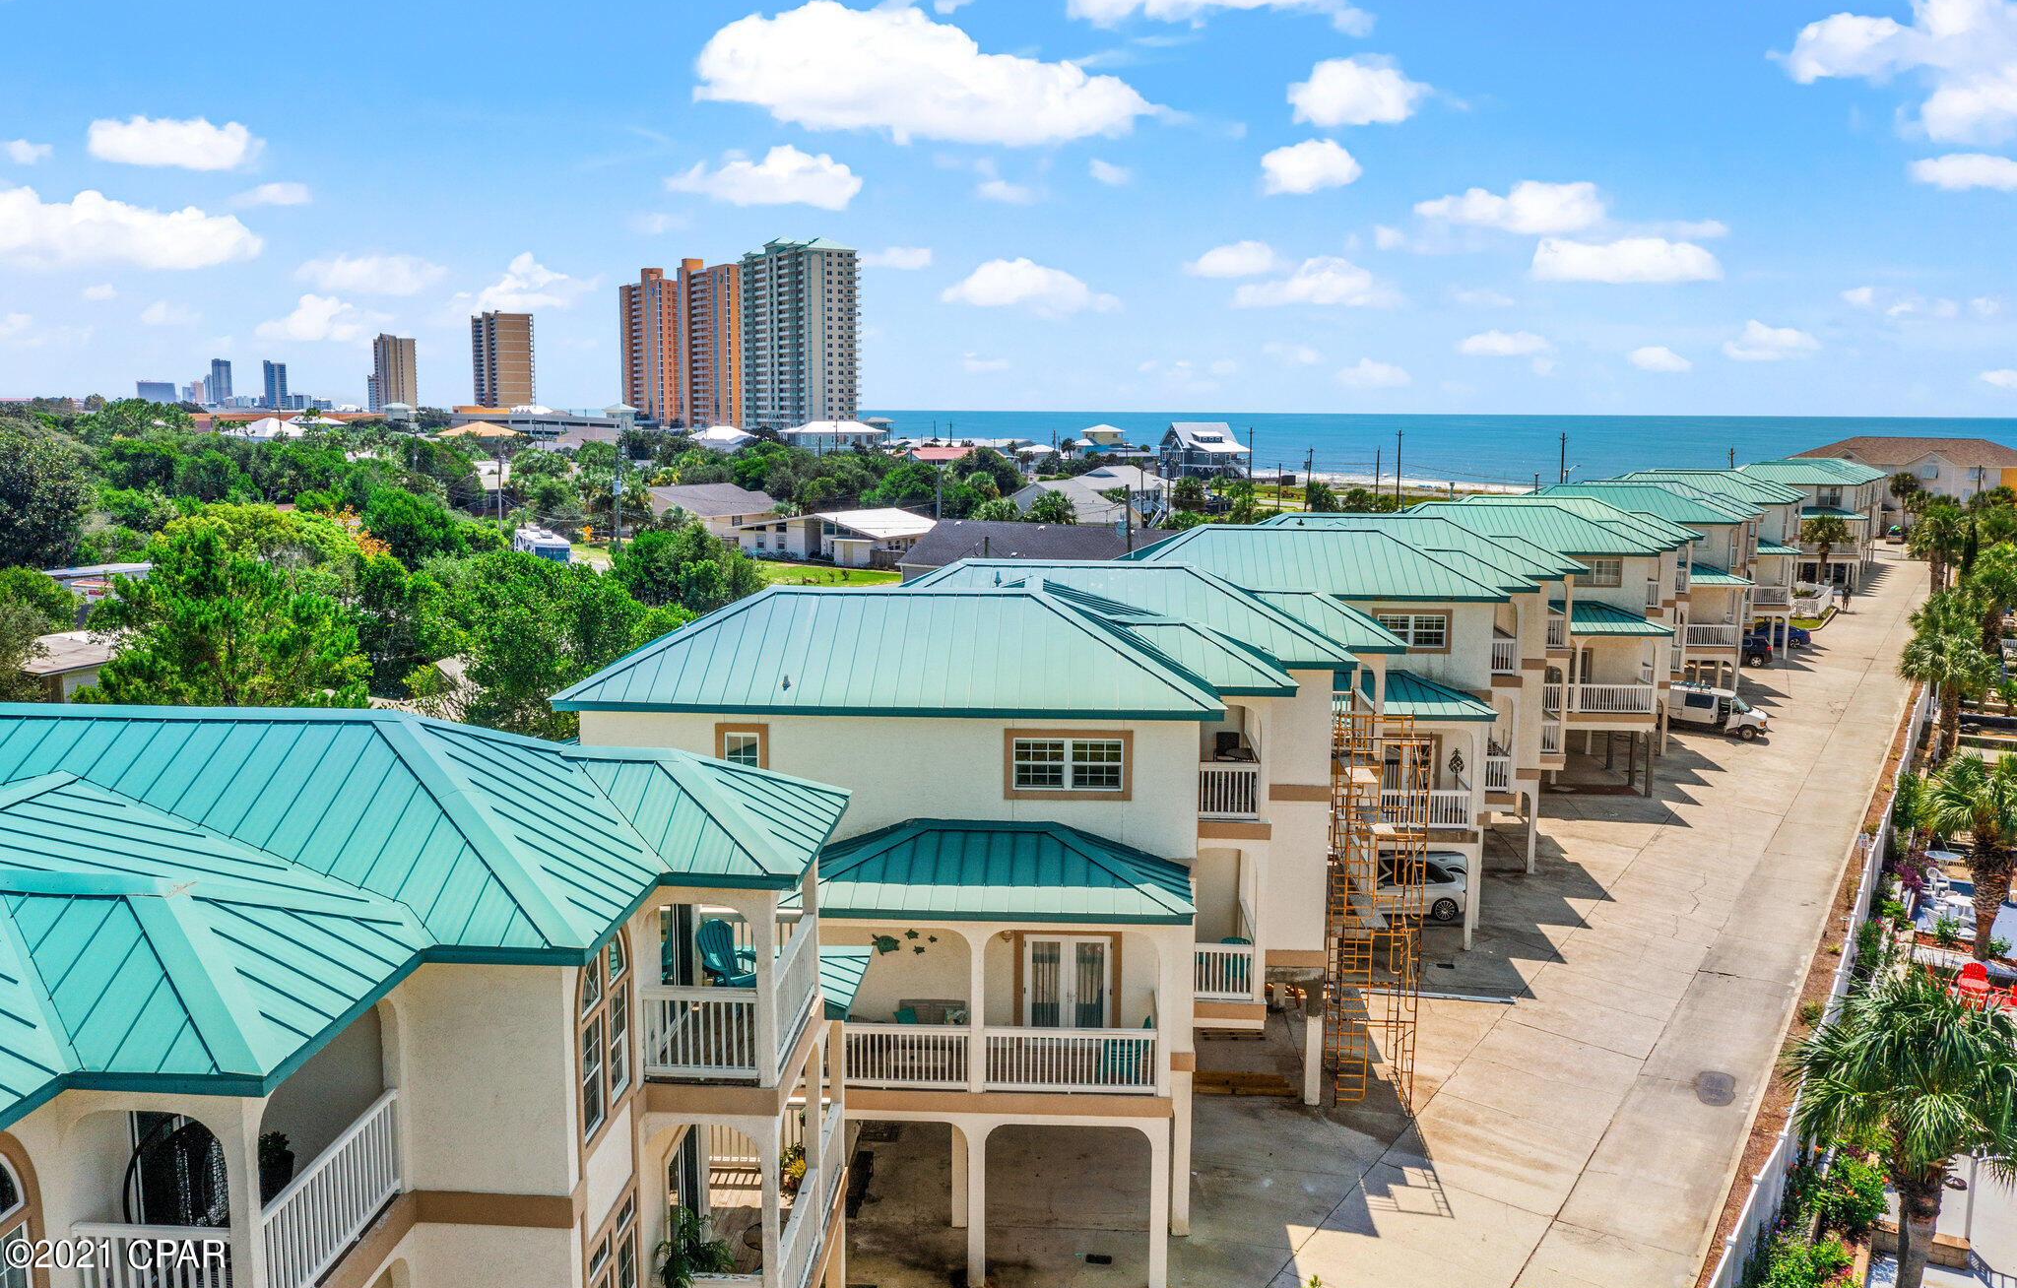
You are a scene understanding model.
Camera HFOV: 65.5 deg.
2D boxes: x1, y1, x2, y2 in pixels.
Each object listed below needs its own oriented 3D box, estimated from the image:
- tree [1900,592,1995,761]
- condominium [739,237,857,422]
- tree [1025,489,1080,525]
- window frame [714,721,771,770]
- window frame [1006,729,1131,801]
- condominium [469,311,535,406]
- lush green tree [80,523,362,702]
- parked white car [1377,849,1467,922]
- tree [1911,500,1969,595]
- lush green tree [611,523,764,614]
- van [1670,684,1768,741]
[{"bbox_3d":[38.250,1.315,63.865,3.216,6.843,3.216,0,9,0],"label":"tree"},{"bbox_3d":[-74.515,-104.701,552.514,20.080,70.107,57.737,-5,10,-31],"label":"condominium"},{"bbox_3d":[3.961,-10.188,139.023,4.452,6.857,4.452,0,9,0],"label":"tree"},{"bbox_3d":[-4.381,1.872,25.833,0.902,1.178,0.120,1,9,2],"label":"window frame"},{"bbox_3d":[0.972,1.995,25.629,2.108,1.178,0.120,1,9,2],"label":"window frame"},{"bbox_3d":[-295.101,-158.197,915.221,21.030,65.470,65.008,-5,10,-31],"label":"condominium"},{"bbox_3d":[-25.207,1.209,50.765,8.140,10.125,7.733,0,9,0],"label":"lush green tree"},{"bbox_3d":[10.466,6.809,44.217,4.700,1.450,1.830,1,9,2],"label":"parked white car"},{"bbox_3d":[51.172,-3.215,86.430,2.816,9.274,2.816,0,9,0],"label":"tree"},{"bbox_3d":[-19.356,-3.705,94.515,8.976,6.939,8.527,0,9,0],"label":"lush green tree"},{"bbox_3d":[30.664,2.815,69.357,5.500,2.150,2.020,6,10,32],"label":"van"}]

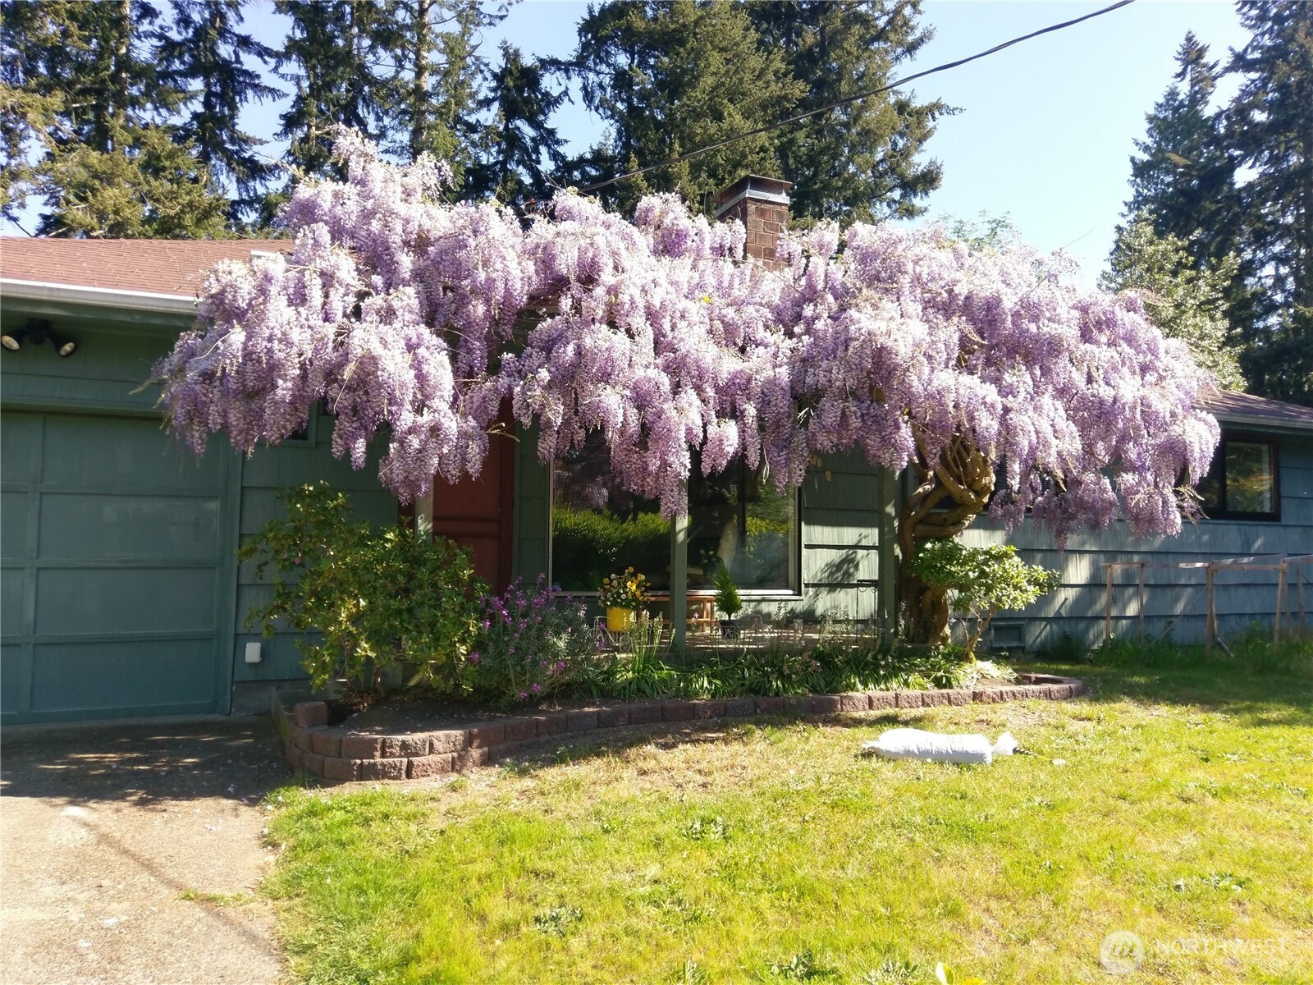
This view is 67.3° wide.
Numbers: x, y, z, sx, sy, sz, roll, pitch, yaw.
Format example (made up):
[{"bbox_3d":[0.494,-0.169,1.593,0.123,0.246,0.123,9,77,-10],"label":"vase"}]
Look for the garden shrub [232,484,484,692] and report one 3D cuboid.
[{"bbox_3d":[-1.891,0.613,6.300,1.520,1.360,1.300,2,-4,-24],"label":"garden shrub"}]

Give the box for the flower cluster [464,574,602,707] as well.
[{"bbox_3d":[-0.783,0.947,6.300,0.820,0.840,0.750,2,-4,-24],"label":"flower cluster"}]

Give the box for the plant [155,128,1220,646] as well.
[{"bbox_3d":[0.827,-0.427,7.141,7.800,3.400,2.300,2,-4,-24],"label":"plant"}]

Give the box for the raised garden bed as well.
[{"bbox_3d":[0.642,1.502,6.763,6.000,0.310,1.000,3,-4,-28],"label":"raised garden bed"}]

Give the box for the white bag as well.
[{"bbox_3d":[1.691,1.519,5.900,0.880,0.160,0.420,1,-3,6],"label":"white bag"}]

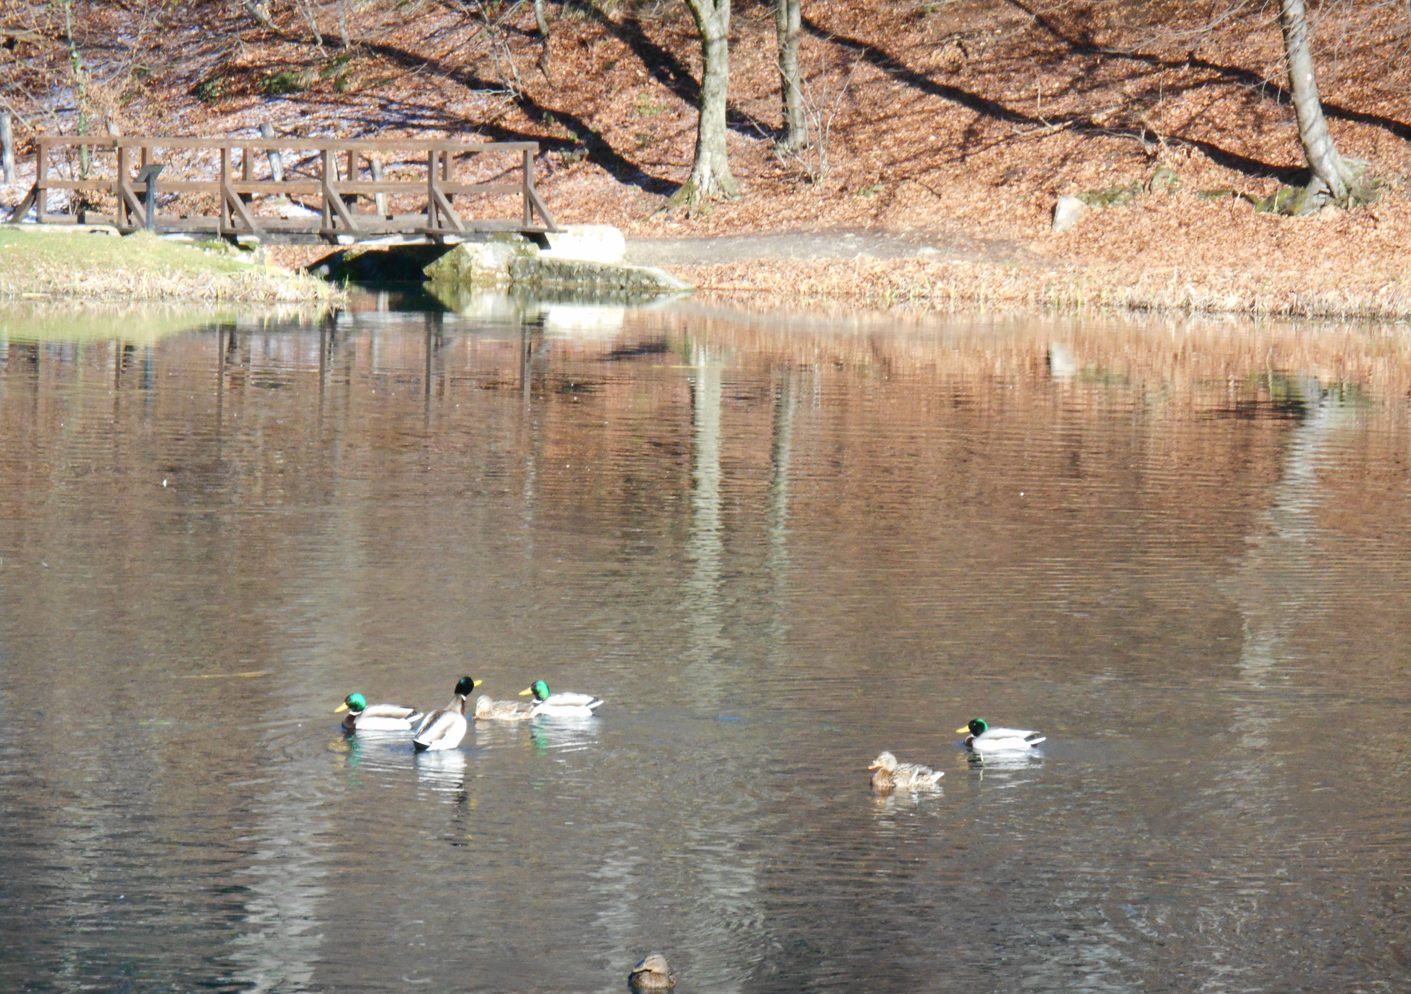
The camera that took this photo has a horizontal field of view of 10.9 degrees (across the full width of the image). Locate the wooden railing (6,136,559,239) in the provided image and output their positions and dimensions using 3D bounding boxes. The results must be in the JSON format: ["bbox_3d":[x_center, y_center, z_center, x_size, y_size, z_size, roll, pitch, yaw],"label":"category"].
[{"bbox_3d":[-5.171,-3.836,92.891,6.500,1.280,2.740,-2,5,-38],"label":"wooden railing"}]

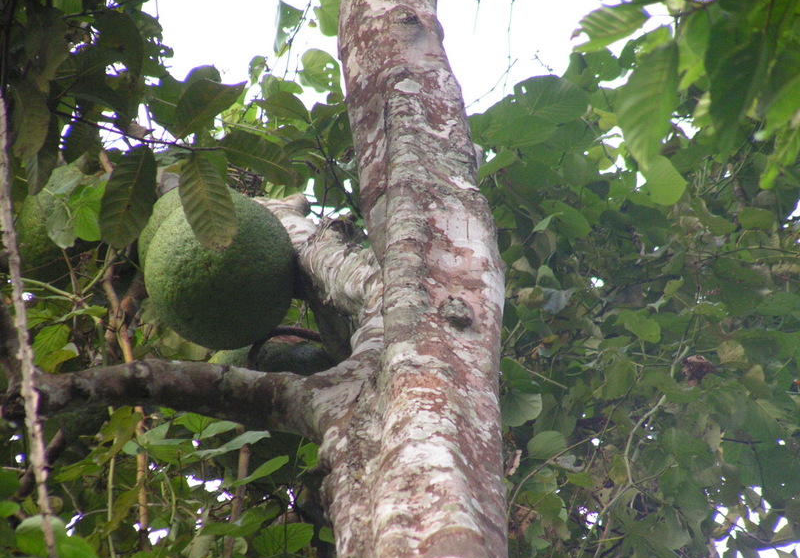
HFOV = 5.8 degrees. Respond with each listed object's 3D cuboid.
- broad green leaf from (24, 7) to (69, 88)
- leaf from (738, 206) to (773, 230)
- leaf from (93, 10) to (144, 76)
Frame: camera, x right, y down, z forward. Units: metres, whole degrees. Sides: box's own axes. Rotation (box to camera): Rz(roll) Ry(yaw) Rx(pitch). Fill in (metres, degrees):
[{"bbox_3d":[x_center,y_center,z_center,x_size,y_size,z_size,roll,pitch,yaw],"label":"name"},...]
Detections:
[{"bbox_3d":[-0.729,-0.478,16.400,0.092,0.175,0.025,-6,19,2],"label":"broad green leaf"},{"bbox_3d":[0.718,-0.124,16.000,0.072,0.048,0.032,0,-20,0],"label":"leaf"},{"bbox_3d":[-0.584,-0.491,16.500,0.106,0.145,0.026,12,19,-4],"label":"leaf"}]

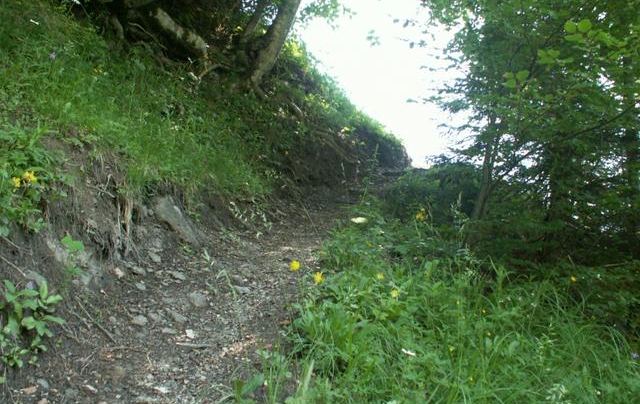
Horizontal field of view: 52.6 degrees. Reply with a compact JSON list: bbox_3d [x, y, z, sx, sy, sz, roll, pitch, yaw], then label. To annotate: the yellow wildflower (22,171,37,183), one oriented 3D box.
[{"bbox_3d":[-1.167,-0.102,2.600,0.053,0.047,0.048,1,-2,-27],"label":"yellow wildflower"}]

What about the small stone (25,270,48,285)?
[{"bbox_3d":[-1.099,0.292,2.500,0.080,0.050,0.060,1,-2,-27],"label":"small stone"}]

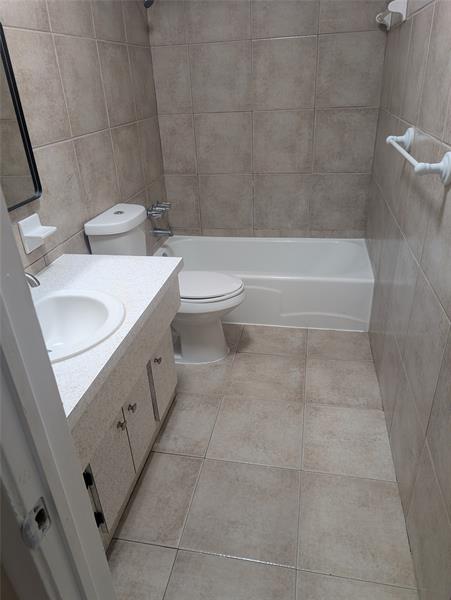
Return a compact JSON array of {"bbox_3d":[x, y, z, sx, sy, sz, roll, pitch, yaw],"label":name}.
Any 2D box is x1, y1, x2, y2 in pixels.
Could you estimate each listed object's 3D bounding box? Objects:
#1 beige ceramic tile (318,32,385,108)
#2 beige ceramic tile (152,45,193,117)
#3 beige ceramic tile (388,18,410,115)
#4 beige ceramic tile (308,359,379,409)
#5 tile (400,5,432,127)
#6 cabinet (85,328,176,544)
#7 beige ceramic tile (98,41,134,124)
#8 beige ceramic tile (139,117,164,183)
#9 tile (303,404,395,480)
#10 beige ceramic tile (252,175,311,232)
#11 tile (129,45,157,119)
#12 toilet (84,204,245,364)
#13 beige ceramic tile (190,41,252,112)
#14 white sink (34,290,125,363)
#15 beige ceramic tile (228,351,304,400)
[{"bbox_3d":[0.774,-1.418,2.599,0.395,0.405,0.014,3,29,11],"label":"beige ceramic tile"},{"bbox_3d":[-0.358,-1.478,2.820,0.262,0.405,0.014,3,29,11],"label":"beige ceramic tile"},{"bbox_3d":[0.858,-1.137,2.058,0.010,0.406,0.406,3,29,11],"label":"beige ceramic tile"},{"bbox_3d":[0.614,0.439,2.205,0.367,0.014,0.405,3,29,11],"label":"beige ceramic tile"},{"bbox_3d":[0.786,-0.946,1.711,0.014,0.405,0.402,3,29,11],"label":"tile"},{"bbox_3d":[-0.575,0.539,1.647,0.479,0.528,1.045,3,28,11],"label":"cabinet"},{"bbox_3d":[-0.607,-1.214,2.348,0.014,0.405,0.399,3,29,11],"label":"beige ceramic tile"},{"bbox_3d":[-0.508,-1.030,2.866,0.010,0.408,0.380,3,28,11],"label":"beige ceramic tile"},{"bbox_3d":[0.541,0.629,1.870,0.371,0.010,0.401,3,29,11],"label":"tile"},{"bbox_3d":[0.415,-0.715,3.058,0.413,0.412,0.010,3,28,11],"label":"beige ceramic tile"},{"bbox_3d":[-0.524,-1.382,2.659,0.010,0.406,0.360,3,29,11],"label":"tile"},{"bbox_3d":[-0.263,-0.063,2.329,0.739,0.856,0.405,3,29,11],"label":"toilet"},{"bbox_3d":[-0.026,-1.462,2.751,0.409,0.408,0.010,3,28,11],"label":"beige ceramic tile"},{"bbox_3d":[-0.562,0.146,1.381,0.477,0.180,0.477,3,29,11],"label":"white sink"},{"bbox_3d":[0.237,0.429,2.349,0.423,0.010,0.406,3,28,11],"label":"beige ceramic tile"}]

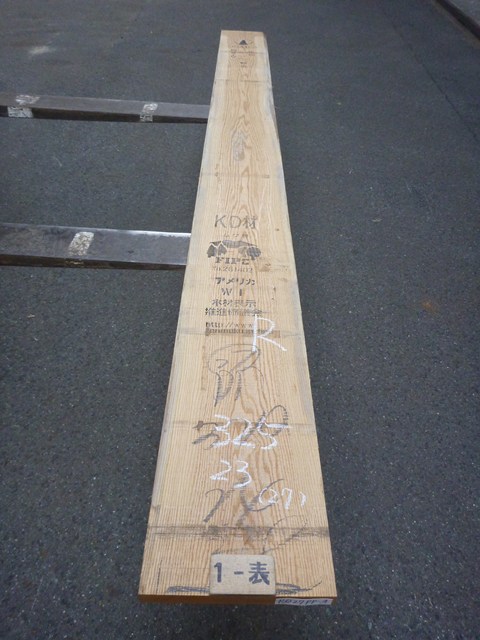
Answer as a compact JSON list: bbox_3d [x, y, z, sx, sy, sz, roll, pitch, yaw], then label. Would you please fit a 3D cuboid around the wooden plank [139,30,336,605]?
[{"bbox_3d":[0.011,-0.678,1.947,0.274,0.028,3.250,1,41,0],"label":"wooden plank"}]

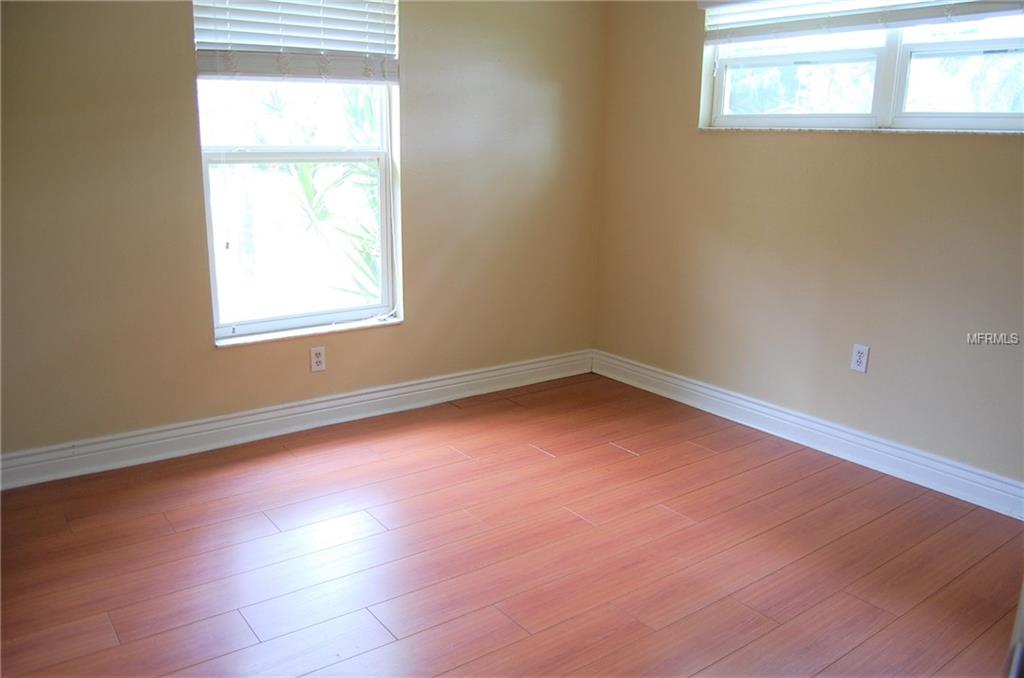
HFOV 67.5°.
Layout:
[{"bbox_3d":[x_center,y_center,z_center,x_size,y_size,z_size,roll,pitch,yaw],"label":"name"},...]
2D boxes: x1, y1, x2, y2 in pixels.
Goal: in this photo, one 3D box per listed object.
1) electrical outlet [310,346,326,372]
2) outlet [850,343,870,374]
[{"bbox_3d":[-0.932,0.100,3.697,0.071,0.115,0.010,-9,17,-36],"label":"electrical outlet"},{"bbox_3d":[1.546,0.089,3.402,0.010,0.115,0.071,-9,17,-36],"label":"outlet"}]

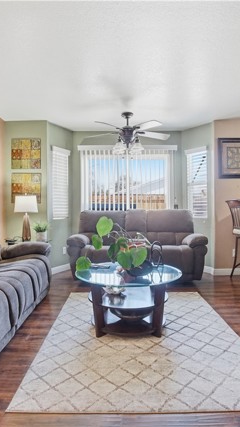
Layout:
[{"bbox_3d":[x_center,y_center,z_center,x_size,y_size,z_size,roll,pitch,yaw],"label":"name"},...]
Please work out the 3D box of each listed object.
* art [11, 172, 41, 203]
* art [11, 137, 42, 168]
[{"bbox_3d":[-1.480,-0.397,4.223,0.475,0.480,0.030,0,2,-2],"label":"art"},{"bbox_3d":[-1.474,-0.938,4.207,0.475,0.485,0.030,0,2,-2],"label":"art"}]

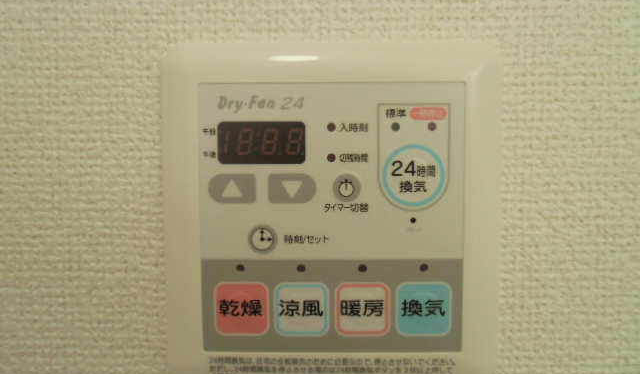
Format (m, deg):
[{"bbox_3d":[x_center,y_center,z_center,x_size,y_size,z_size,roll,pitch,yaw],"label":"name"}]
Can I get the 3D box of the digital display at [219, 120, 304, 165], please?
[{"bbox_3d":[-0.019,-0.015,0.148,0.029,0.014,0.002,0,3,0],"label":"digital display"}]

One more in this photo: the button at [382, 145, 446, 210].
[{"bbox_3d":[0.032,-0.004,0.149,0.021,0.021,0.002,0,3,0],"label":"button"}]

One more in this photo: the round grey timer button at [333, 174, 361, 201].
[{"bbox_3d":[0.009,0.000,0.149,0.010,0.010,0.002,0,3,0],"label":"round grey timer button"}]

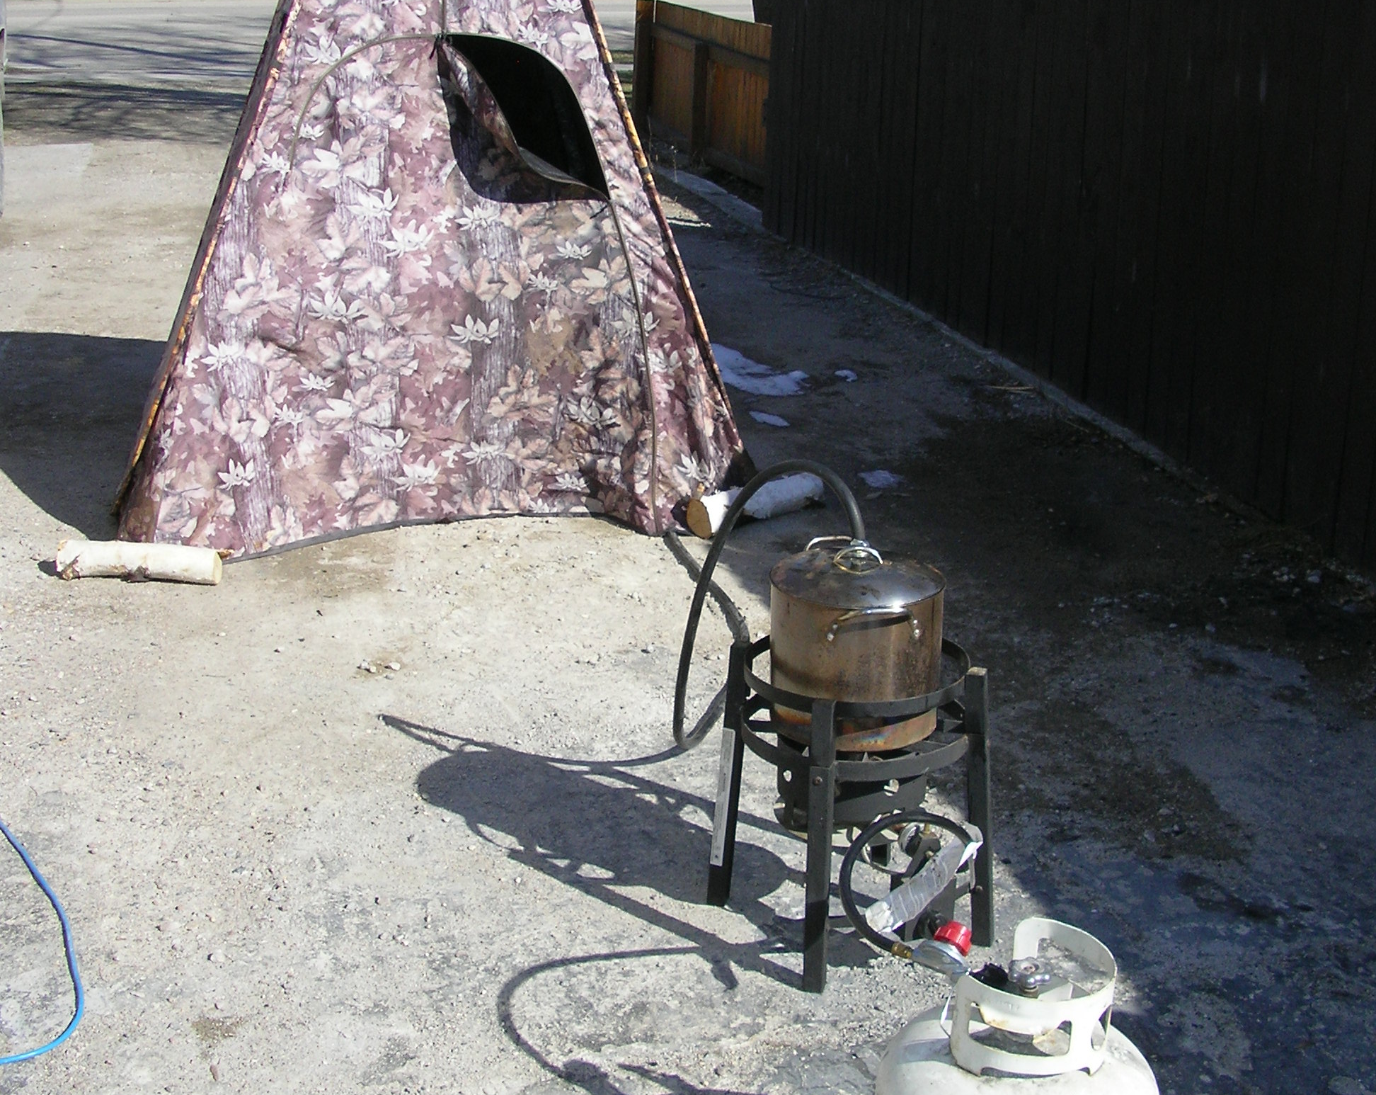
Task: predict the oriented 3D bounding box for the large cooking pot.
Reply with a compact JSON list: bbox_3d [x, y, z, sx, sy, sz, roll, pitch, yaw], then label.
[{"bbox_3d":[0.252,0.133,2.966,0.270,0.270,0.340,-4,18,-12],"label":"large cooking pot"}]

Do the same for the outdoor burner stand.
[{"bbox_3d":[0.252,0.385,3.045,0.350,0.455,0.350,-9,20,-25],"label":"outdoor burner stand"}]

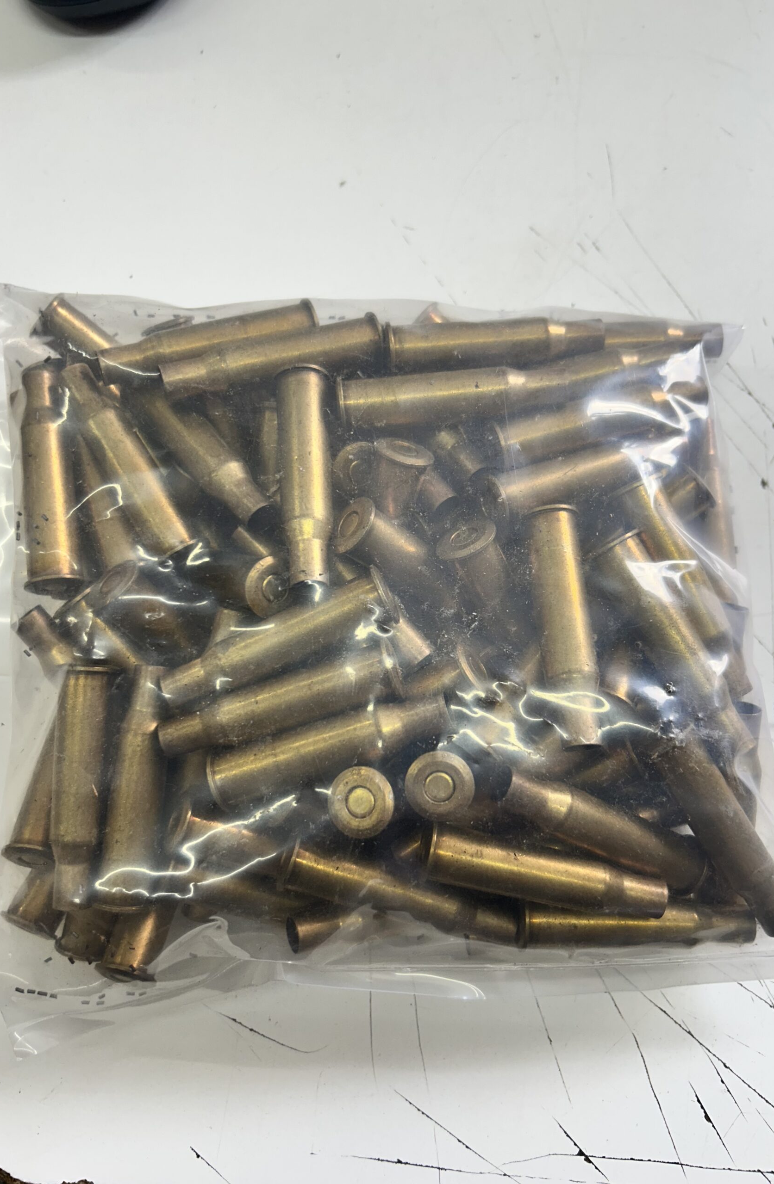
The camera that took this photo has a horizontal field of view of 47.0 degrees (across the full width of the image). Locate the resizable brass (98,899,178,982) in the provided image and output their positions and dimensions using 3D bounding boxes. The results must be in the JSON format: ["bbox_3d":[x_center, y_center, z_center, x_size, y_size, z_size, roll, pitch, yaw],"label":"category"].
[{"bbox_3d":[-0.059,0.074,0.235,0.014,0.014,0.054,18,52,-8],"label":"resizable brass"}]

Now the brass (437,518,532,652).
[{"bbox_3d":[0.029,0.009,0.213,0.014,0.014,0.054,-29,116,-5],"label":"brass"}]

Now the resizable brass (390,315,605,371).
[{"bbox_3d":[0.027,-0.061,0.221,0.054,0.014,0.014,-3,72,3],"label":"resizable brass"}]

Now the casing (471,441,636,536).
[{"bbox_3d":[0.049,-0.027,0.207,0.054,0.014,0.014,-16,80,-14],"label":"casing"}]

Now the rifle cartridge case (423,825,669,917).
[{"bbox_3d":[0.035,0.064,0.198,0.054,0.014,0.014,12,80,-2],"label":"rifle cartridge case"}]

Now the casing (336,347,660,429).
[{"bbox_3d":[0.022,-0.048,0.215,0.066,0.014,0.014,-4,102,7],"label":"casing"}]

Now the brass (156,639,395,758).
[{"bbox_3d":[-0.024,0.025,0.199,0.054,0.014,0.014,-17,80,-7],"label":"brass"}]

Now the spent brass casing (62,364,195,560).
[{"bbox_3d":[-0.068,-0.034,0.234,0.014,0.014,0.054,-31,96,-10],"label":"spent brass casing"}]

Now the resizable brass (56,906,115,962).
[{"bbox_3d":[-0.066,0.061,0.218,0.014,0.014,0.054,17,94,-12],"label":"resizable brass"}]

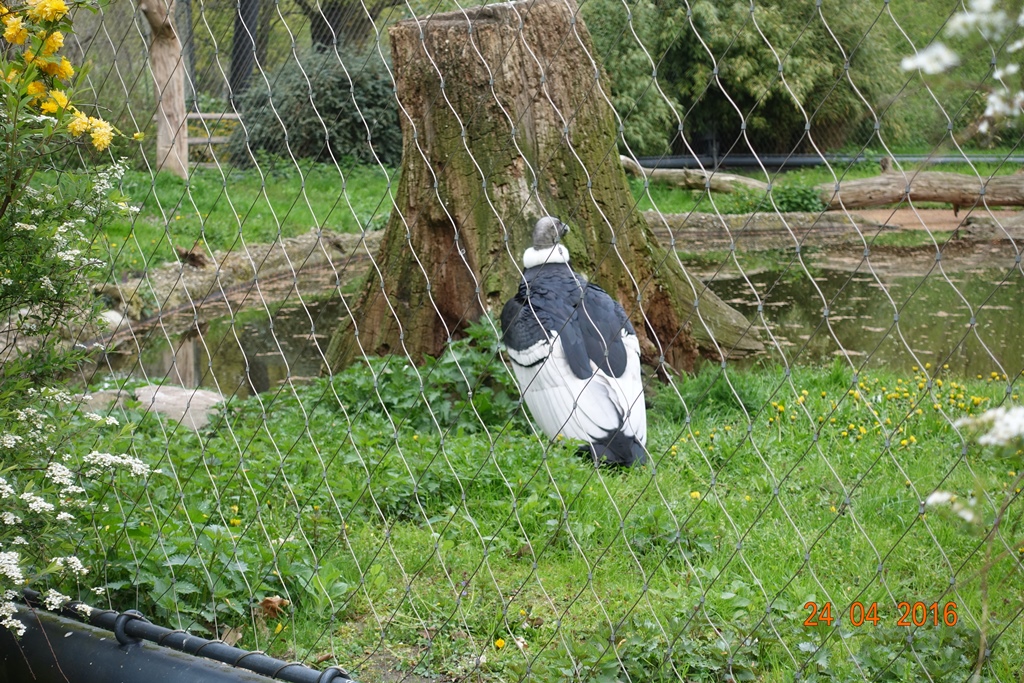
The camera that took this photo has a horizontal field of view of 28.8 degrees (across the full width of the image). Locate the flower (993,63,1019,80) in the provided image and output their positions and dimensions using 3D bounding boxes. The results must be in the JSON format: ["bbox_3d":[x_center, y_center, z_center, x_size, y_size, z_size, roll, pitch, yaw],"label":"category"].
[{"bbox_3d":[0.360,-0.197,1.450,0.020,0.013,0.017,2,7,24],"label":"flower"}]

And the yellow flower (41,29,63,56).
[{"bbox_3d":[-0.692,-0.449,3.000,0.035,0.038,0.030,-3,6,-18],"label":"yellow flower"}]

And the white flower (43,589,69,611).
[{"bbox_3d":[-0.676,0.384,2.950,0.037,0.035,0.029,-3,6,-19],"label":"white flower"}]

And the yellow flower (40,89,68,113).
[{"bbox_3d":[-0.689,-0.363,3.000,0.041,0.035,0.030,-3,6,-18],"label":"yellow flower"}]

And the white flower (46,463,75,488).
[{"bbox_3d":[-0.680,0.202,3.000,0.041,0.038,0.032,-3,6,-18],"label":"white flower"}]

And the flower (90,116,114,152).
[{"bbox_3d":[-0.614,-0.311,2.980,0.038,0.049,0.032,-2,6,-17],"label":"flower"}]

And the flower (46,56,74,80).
[{"bbox_3d":[-0.680,-0.411,3.000,0.041,0.035,0.030,-3,6,-18],"label":"flower"}]

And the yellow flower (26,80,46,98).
[{"bbox_3d":[-0.721,-0.382,3.020,0.031,0.030,0.027,-3,6,-18],"label":"yellow flower"}]

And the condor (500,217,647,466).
[{"bbox_3d":[0.236,0.000,7.900,0.470,0.950,0.600,-4,7,-30],"label":"condor"}]

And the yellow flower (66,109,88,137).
[{"bbox_3d":[-0.655,-0.330,3.000,0.032,0.041,0.027,-2,6,-17],"label":"yellow flower"}]

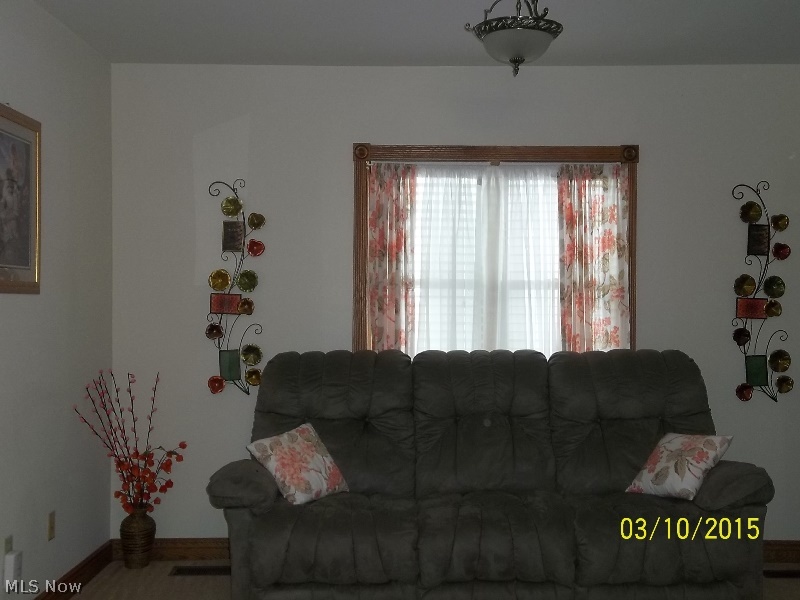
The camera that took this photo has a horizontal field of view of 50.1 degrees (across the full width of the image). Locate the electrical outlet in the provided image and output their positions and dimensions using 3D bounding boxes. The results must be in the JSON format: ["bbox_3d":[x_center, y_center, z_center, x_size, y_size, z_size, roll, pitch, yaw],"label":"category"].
[{"bbox_3d":[-1.418,0.926,3.502,0.012,0.114,0.070,0,0,0],"label":"electrical outlet"}]

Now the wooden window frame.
[{"bbox_3d":[0.470,-0.080,4.210,1.400,1.370,0.070,0,0,0],"label":"wooden window frame"}]

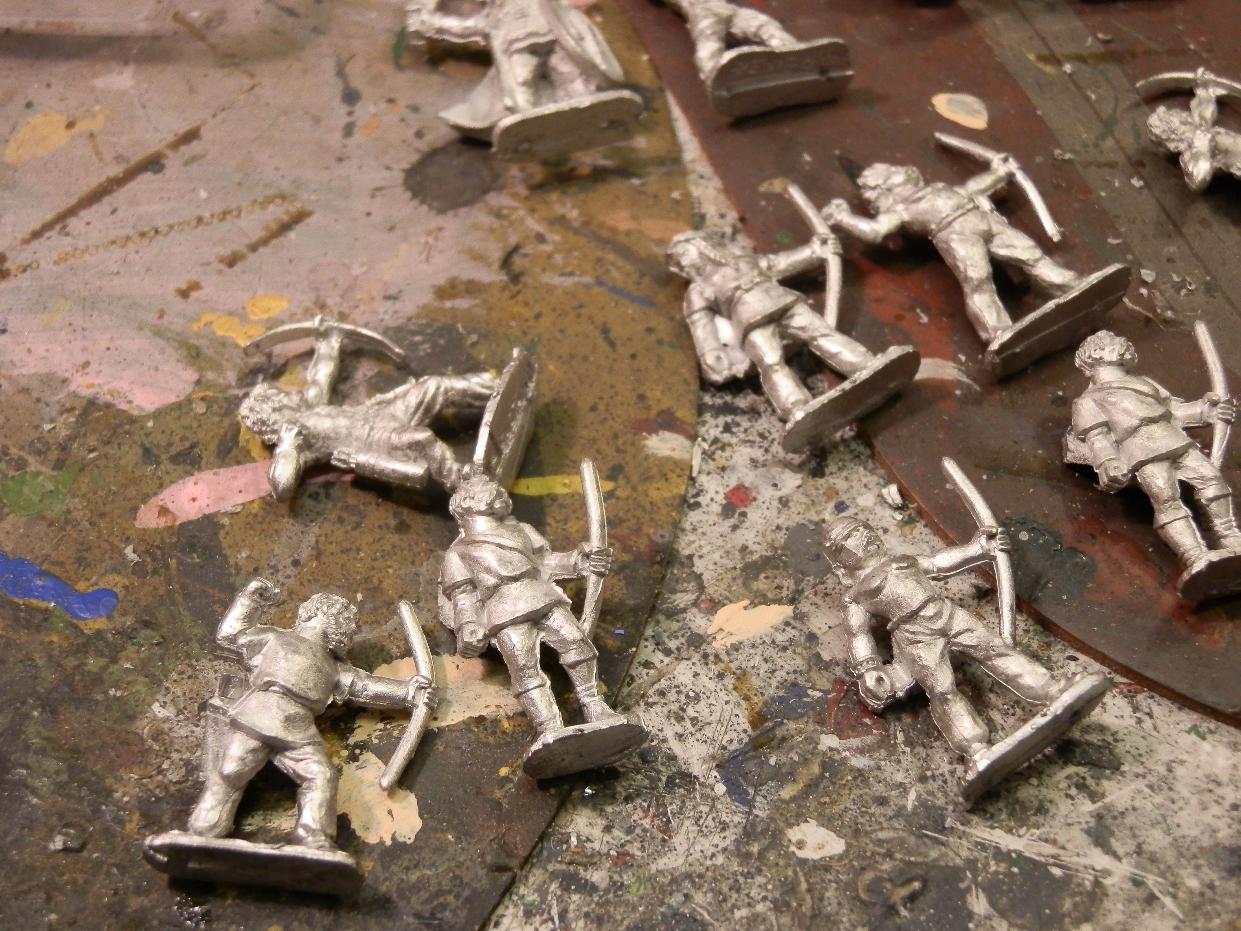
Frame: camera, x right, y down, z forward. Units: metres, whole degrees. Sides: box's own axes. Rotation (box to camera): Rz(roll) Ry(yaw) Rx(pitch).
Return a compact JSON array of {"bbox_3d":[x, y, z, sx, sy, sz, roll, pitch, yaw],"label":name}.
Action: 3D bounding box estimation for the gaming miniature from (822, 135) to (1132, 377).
[{"bbox_3d":[0.037,-0.023,0.227,0.024,0.009,0.030,-33,52,-17],"label":"gaming miniature"}]

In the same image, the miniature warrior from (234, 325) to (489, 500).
[{"bbox_3d":[-0.024,-0.005,0.210,0.029,0.009,0.025,4,55,12],"label":"miniature warrior"}]

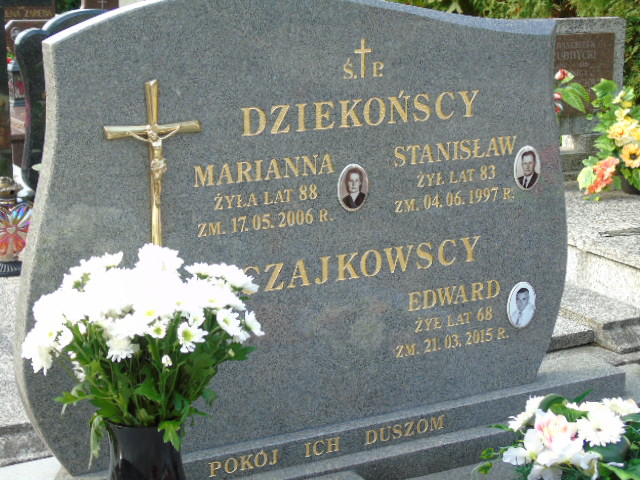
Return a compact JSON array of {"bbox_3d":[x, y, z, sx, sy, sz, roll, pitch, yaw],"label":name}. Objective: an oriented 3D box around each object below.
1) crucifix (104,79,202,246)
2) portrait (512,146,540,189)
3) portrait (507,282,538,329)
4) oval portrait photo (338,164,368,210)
[{"bbox_3d":[-0.329,-0.112,2.621,0.201,0.410,0.036,-7,15,-27],"label":"crucifix"},{"bbox_3d":[0.488,-0.168,3.073,0.075,0.105,0.010,-7,15,-27],"label":"portrait"},{"bbox_3d":[0.487,0.157,3.150,0.085,0.115,0.010,-7,15,-27],"label":"portrait"},{"bbox_3d":[0.075,-0.113,2.858,0.075,0.104,0.010,-7,15,-27],"label":"oval portrait photo"}]

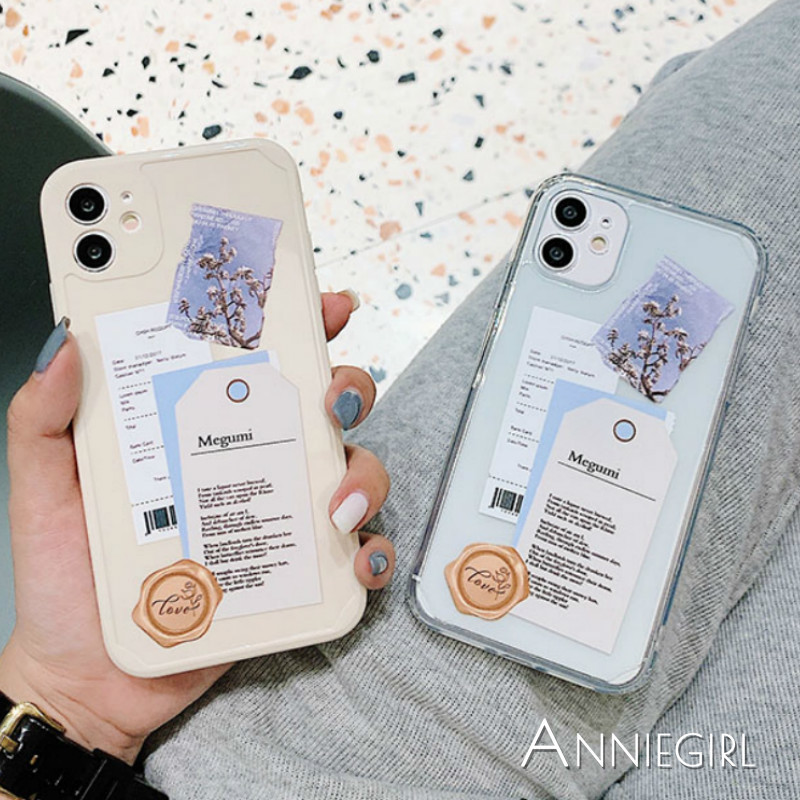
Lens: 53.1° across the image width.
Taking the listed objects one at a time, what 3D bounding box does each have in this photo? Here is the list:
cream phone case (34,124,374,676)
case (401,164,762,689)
[{"bbox_3d":[-0.059,0.000,0.243,0.078,0.011,0.155,-9,88,-8],"label":"cream phone case"},{"bbox_3d":[0.061,0.008,0.256,0.078,0.011,0.155,18,84,8],"label":"case"}]

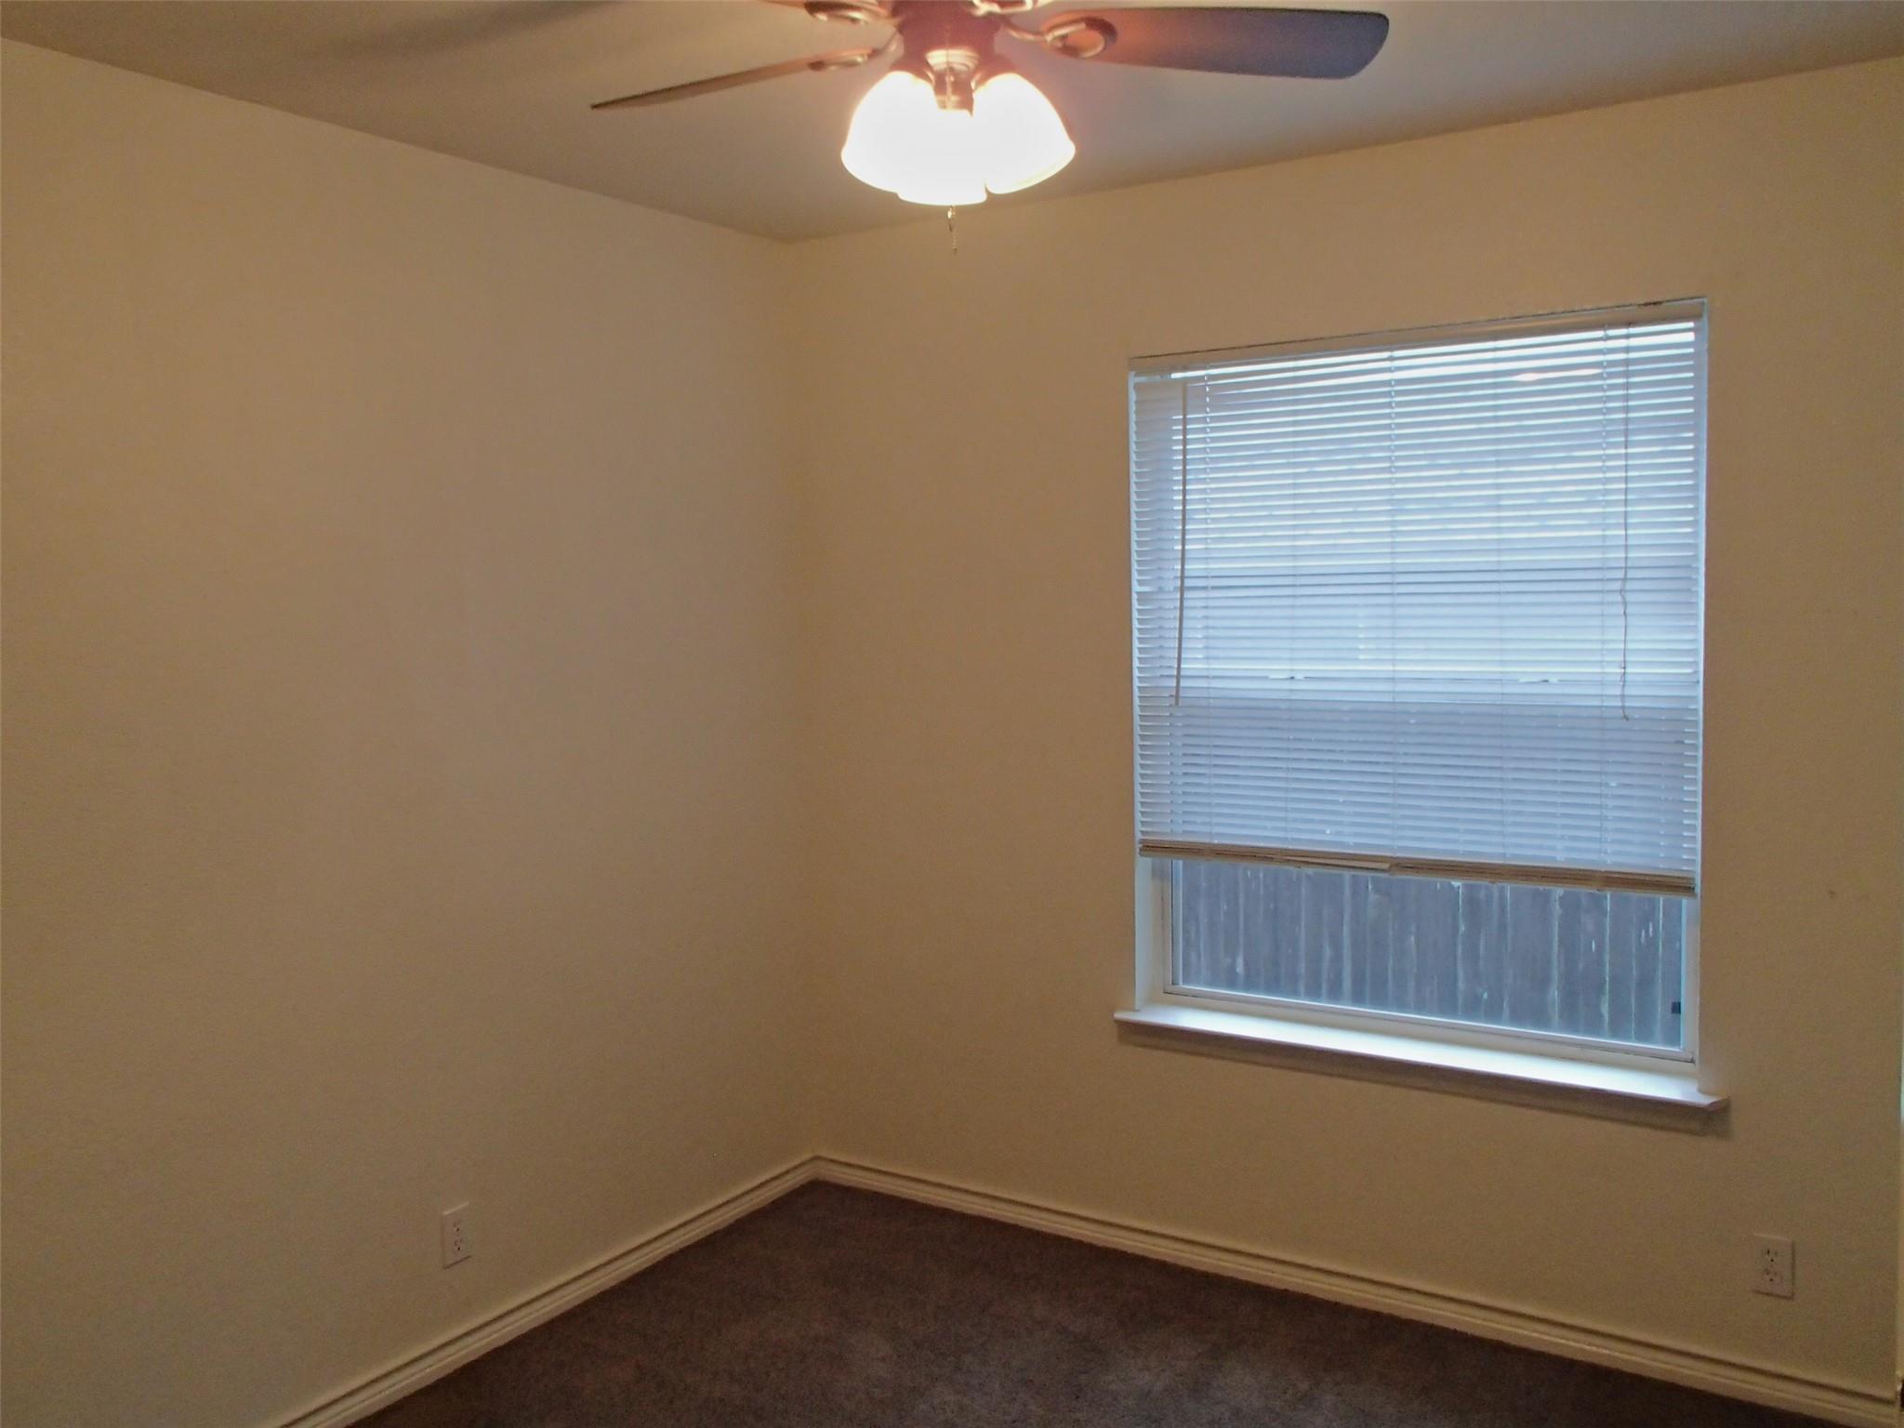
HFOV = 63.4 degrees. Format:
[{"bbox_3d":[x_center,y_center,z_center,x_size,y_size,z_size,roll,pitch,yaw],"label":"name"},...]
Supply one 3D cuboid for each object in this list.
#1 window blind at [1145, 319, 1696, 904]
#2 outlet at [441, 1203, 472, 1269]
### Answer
[{"bbox_3d":[0.917,-0.221,3.205,1.170,1.122,0.040,2,6,33],"label":"window blind"},{"bbox_3d":[-1.011,1.068,3.149,0.010,0.114,0.071,2,6,33],"label":"outlet"}]

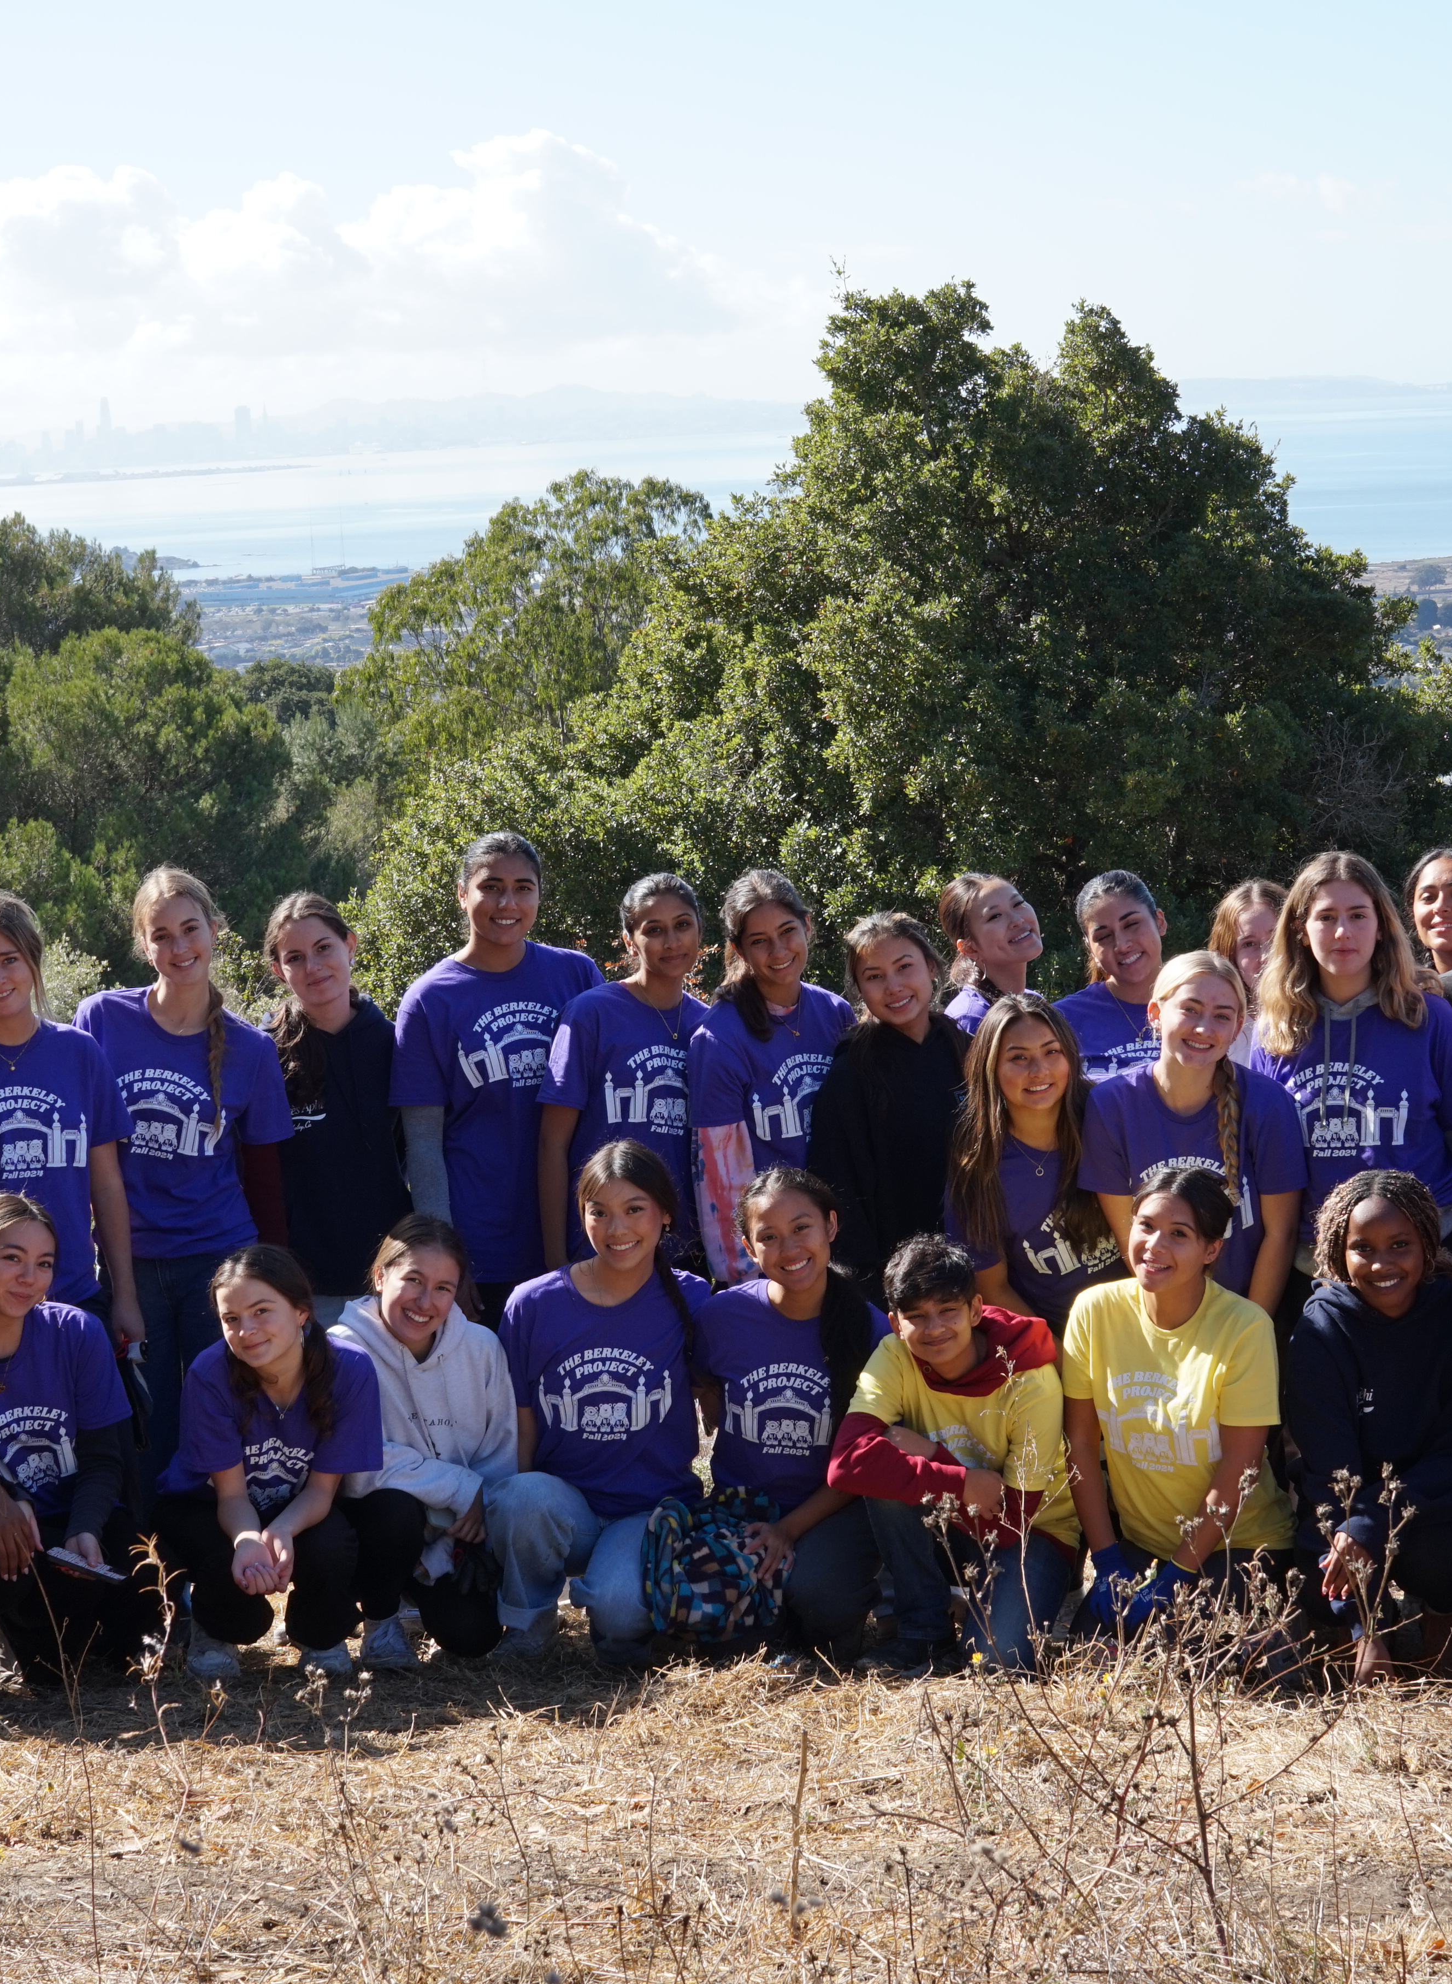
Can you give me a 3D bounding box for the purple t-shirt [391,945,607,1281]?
[{"bbox_3d":[-0.465,0.264,7.350,0.490,0.740,0.270,-4,10,-10],"label":"purple t-shirt"}]

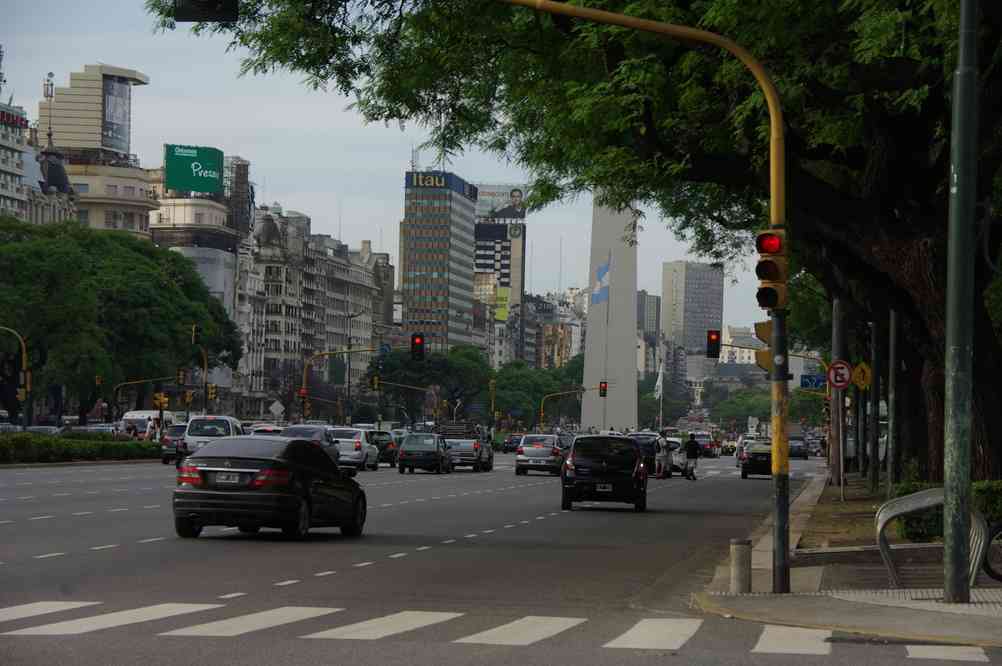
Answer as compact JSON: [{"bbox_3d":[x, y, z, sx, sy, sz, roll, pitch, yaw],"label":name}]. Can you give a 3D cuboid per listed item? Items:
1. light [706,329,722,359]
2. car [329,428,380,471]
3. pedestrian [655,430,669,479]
[{"bbox_3d":[9.573,0.530,146.000,0.520,1.150,0.360,1,-2,6],"label":"light"},{"bbox_3d":[-5.751,4.434,123.500,1.700,1.550,4.150,1,-2,6],"label":"car"},{"bbox_3d":[5.723,4.368,116.000,0.420,1.720,0.500,2,-2,-25],"label":"pedestrian"}]

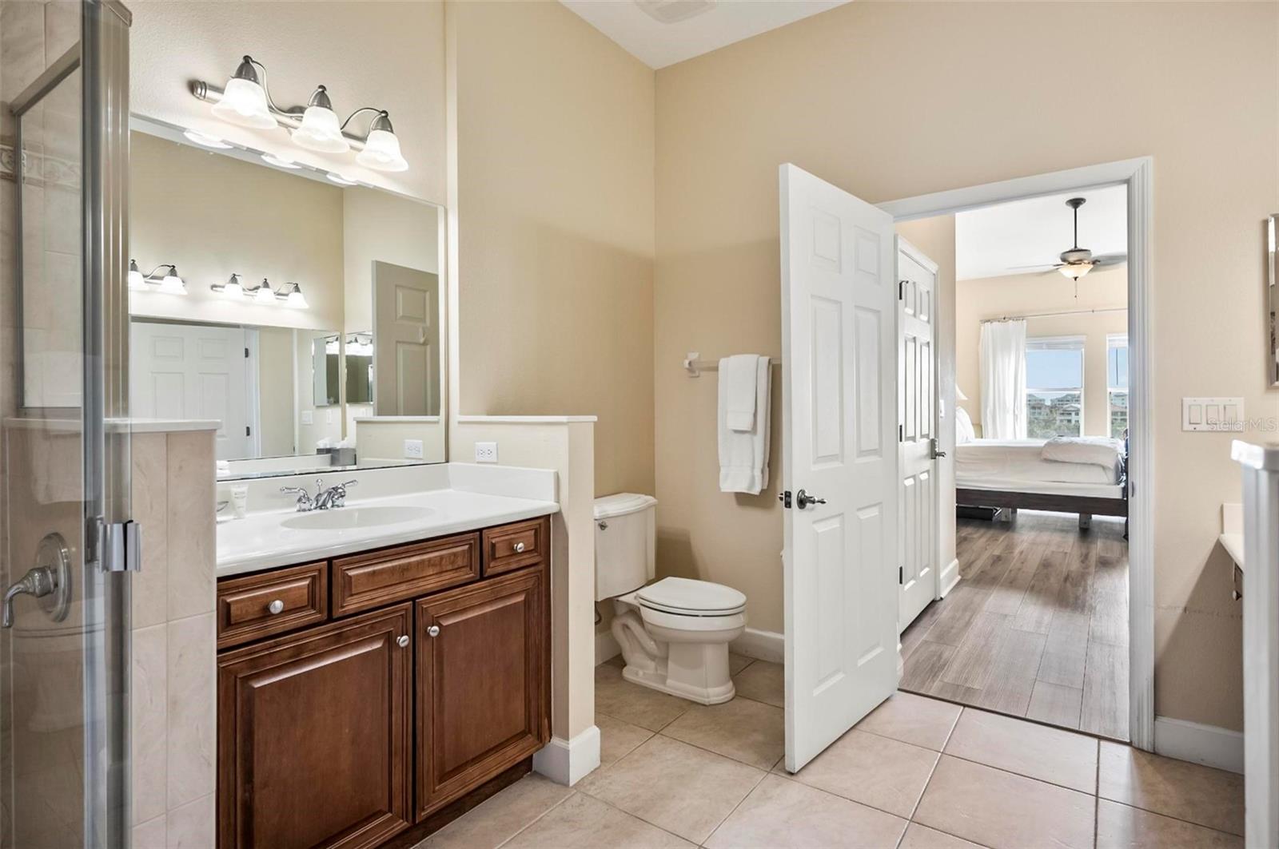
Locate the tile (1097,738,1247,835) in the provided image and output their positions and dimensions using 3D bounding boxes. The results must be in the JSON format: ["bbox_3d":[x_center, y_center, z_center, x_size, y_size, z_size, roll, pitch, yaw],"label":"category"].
[{"bbox_3d":[1.754,1.175,2.051,0.454,0.010,0.428,0,1,36],"label":"tile"}]

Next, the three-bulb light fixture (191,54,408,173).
[{"bbox_3d":[-0.976,-0.941,1.941,0.188,0.177,0.634,0,1,36],"label":"three-bulb light fixture"}]

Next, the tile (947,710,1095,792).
[{"bbox_3d":[1.403,1.179,2.337,0.452,0.010,0.452,0,1,35],"label":"tile"}]

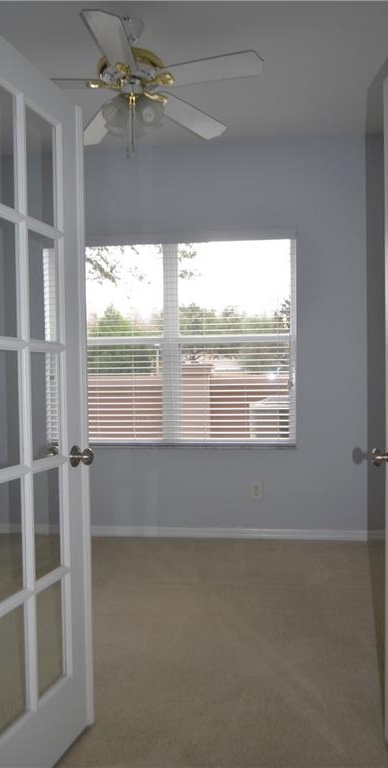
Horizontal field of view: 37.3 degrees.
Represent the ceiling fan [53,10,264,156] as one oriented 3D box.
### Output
[{"bbox_3d":[-0.272,-1.317,2.538,1.140,0.610,1.140,-1,1,4],"label":"ceiling fan"}]

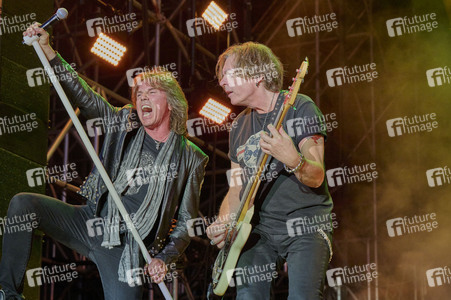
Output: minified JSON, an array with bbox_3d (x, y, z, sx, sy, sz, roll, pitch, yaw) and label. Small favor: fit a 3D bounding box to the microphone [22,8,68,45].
[{"bbox_3d":[-0.809,-0.551,5.050,0.250,0.051,0.051,-37,0,5],"label":"microphone"}]

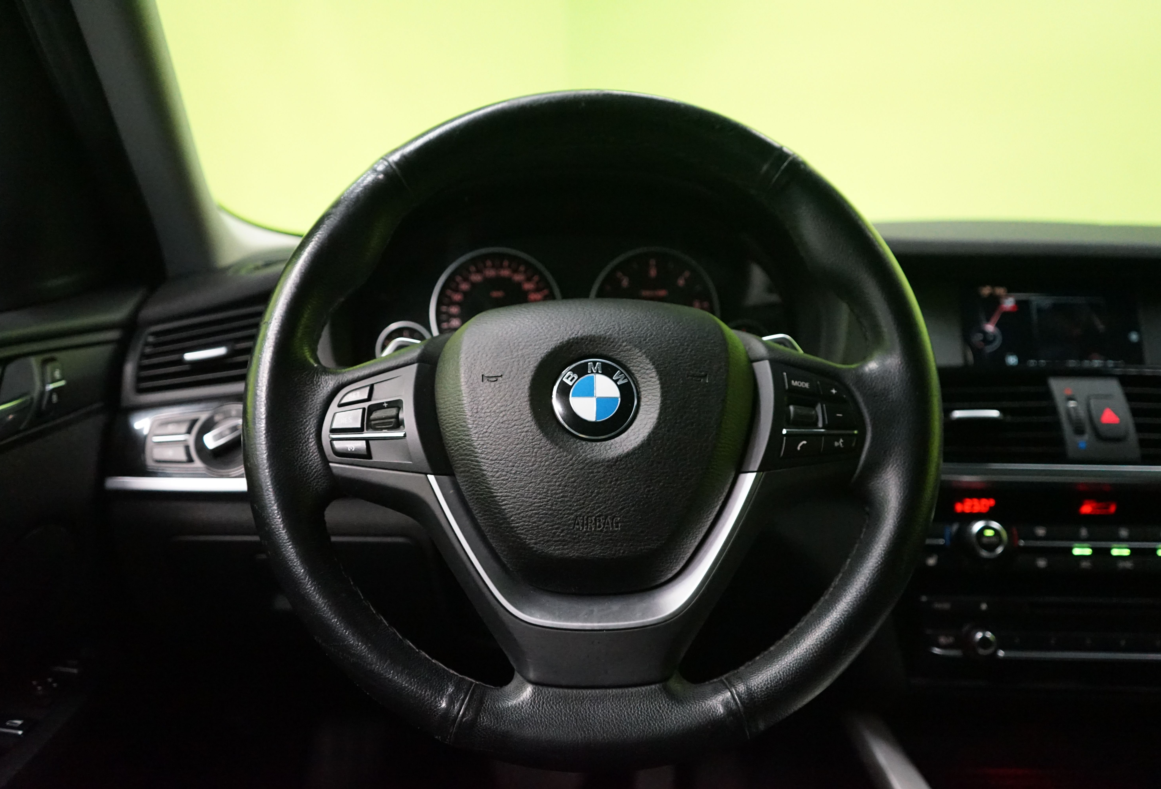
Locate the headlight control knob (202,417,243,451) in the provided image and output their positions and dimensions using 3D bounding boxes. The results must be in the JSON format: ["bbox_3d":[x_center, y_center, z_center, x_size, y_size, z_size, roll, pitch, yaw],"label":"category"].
[{"bbox_3d":[-0.258,0.028,0.690,0.032,0.026,0.020,0,1,-6],"label":"headlight control knob"}]

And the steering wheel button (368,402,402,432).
[{"bbox_3d":[-0.106,0.012,0.514,0.018,0.015,0.008,0,-18,-2],"label":"steering wheel button"}]

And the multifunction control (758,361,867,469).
[{"bbox_3d":[0.125,0.011,0.516,0.053,0.055,0.015,0,-18,2],"label":"multifunction control"}]

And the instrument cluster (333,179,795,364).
[{"bbox_3d":[-0.016,-0.087,0.715,0.335,0.140,0.120,0,-3,0],"label":"instrument cluster"}]

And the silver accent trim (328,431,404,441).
[{"bbox_3d":[-0.116,0.022,0.515,0.042,0.004,0.003,0,-18,-2],"label":"silver accent trim"}]

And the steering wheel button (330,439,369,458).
[{"bbox_3d":[-0.124,0.029,0.514,0.020,0.009,0.006,0,-18,-2],"label":"steering wheel button"}]

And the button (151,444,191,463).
[{"bbox_3d":[-0.299,0.043,0.697,0.028,0.013,0.008,0,-1,-6],"label":"button"}]

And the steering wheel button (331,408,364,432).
[{"bbox_3d":[-0.126,0.014,0.515,0.018,0.012,0.006,0,-18,-2],"label":"steering wheel button"}]

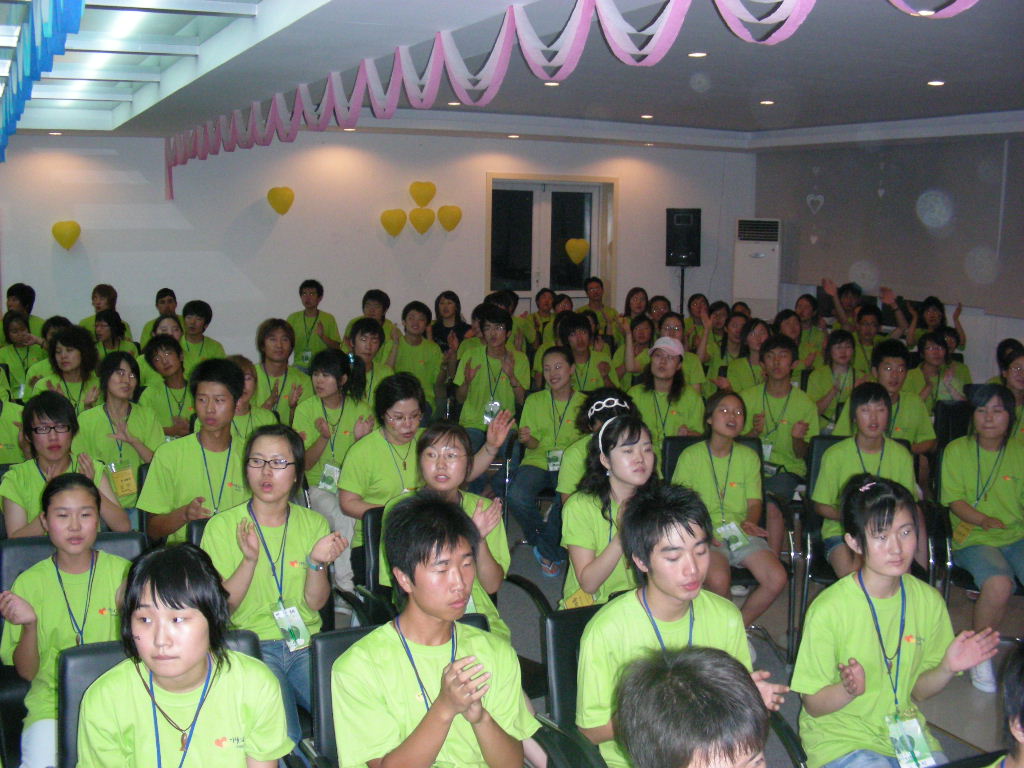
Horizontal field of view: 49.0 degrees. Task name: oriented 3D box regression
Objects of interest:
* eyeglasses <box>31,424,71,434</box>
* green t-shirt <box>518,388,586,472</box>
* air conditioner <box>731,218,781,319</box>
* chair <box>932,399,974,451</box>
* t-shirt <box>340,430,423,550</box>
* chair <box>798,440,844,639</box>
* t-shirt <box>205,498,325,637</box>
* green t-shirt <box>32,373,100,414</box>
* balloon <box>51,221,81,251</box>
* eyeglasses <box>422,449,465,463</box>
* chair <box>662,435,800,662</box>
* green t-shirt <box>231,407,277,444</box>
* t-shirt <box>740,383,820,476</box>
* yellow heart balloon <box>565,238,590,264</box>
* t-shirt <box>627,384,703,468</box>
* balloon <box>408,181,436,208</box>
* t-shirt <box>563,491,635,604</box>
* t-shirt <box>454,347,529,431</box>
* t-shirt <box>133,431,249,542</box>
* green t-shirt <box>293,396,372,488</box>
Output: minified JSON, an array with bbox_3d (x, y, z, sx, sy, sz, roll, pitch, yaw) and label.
[{"bbox_3d":[-1.591,0.145,3.885,0.138,0.038,0.140,-2,9,-20],"label":"eyeglasses"},{"bbox_3d":[0.226,0.260,5.756,0.420,0.470,0.270,0,9,-8],"label":"green t-shirt"},{"bbox_3d":[2.577,-0.886,12.029,0.480,1.730,0.300,2,9,2],"label":"air conditioner"},{"bbox_3d":[2.595,0.592,6.186,0.540,0.910,0.570,1,9,0],"label":"chair"},{"bbox_3d":[-0.445,0.373,4.050,0.430,0.450,0.270,-4,10,-30],"label":"t-shirt"},{"bbox_3d":[1.557,0.741,5.065,0.540,0.910,0.570,2,9,3],"label":"chair"},{"bbox_3d":[-0.760,0.571,3.480,0.400,0.430,0.260,-1,9,-18],"label":"t-shirt"},{"bbox_3d":[-2.283,0.126,5.800,0.420,0.480,0.270,-2,9,-22],"label":"green t-shirt"},{"bbox_3d":[-3.838,-1.279,9.684,0.250,0.260,0.170,-2,9,-23],"label":"balloon"},{"bbox_3d":[-0.217,0.217,3.637,0.138,0.042,0.140,1,9,-2],"label":"eyeglasses"},{"bbox_3d":[0.938,0.736,5.001,0.540,0.910,0.570,1,9,-2],"label":"chair"},{"bbox_3d":[-1.191,0.363,4.910,0.430,0.520,0.260,-1,9,-15],"label":"green t-shirt"},{"bbox_3d":[1.399,0.264,5.992,0.470,0.550,0.280,1,9,0],"label":"t-shirt"},{"bbox_3d":[0.678,-1.373,11.649,0.250,0.265,0.150,-3,10,-25],"label":"yellow heart balloon"},{"bbox_3d":[0.764,0.240,5.635,0.390,0.460,0.240,2,9,4],"label":"t-shirt"},{"bbox_3d":[-0.868,-1.838,10.922,0.250,0.260,0.170,-2,9,-23],"label":"balloon"},{"bbox_3d":[0.307,0.558,3.536,0.370,0.470,0.240,-7,12,-42],"label":"t-shirt"},{"bbox_3d":[-0.115,0.031,6.300,0.430,0.490,0.270,0,9,-12],"label":"t-shirt"},{"bbox_3d":[-1.116,0.448,4.193,0.500,0.560,0.290,-1,9,-15],"label":"t-shirt"},{"bbox_3d":[-0.804,0.287,5.035,0.390,0.460,0.250,0,9,-7],"label":"green t-shirt"}]

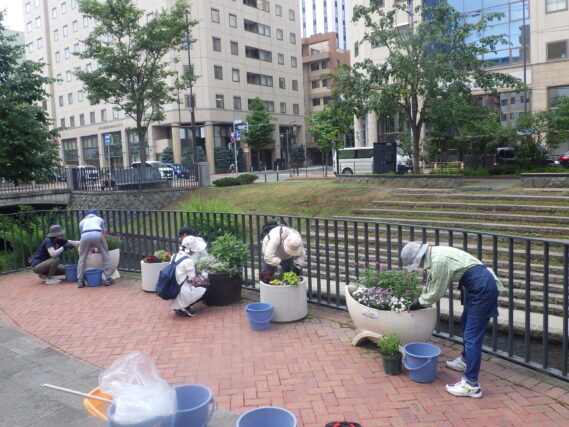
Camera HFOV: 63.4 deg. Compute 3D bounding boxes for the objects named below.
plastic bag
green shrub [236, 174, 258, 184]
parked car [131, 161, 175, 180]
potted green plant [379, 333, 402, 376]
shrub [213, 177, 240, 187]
[{"bbox_3d":[-0.798,0.945,2.500,0.380,0.370,0.340,-3,6,0],"label":"plastic bag"},{"bbox_3d":[-2.079,-1.909,26.000,1.200,0.500,1.050,-3,6,0],"label":"green shrub"},{"bbox_3d":[-12.829,-4.109,44.500,4.600,1.740,1.850,2,7,38],"label":"parked car"},{"bbox_3d":[0.911,1.180,3.863,0.210,0.350,0.210,-3,6,0],"label":"potted green plant"},{"bbox_3d":[-3.213,-1.745,25.500,1.500,0.500,1.150,-3,6,0],"label":"shrub"}]

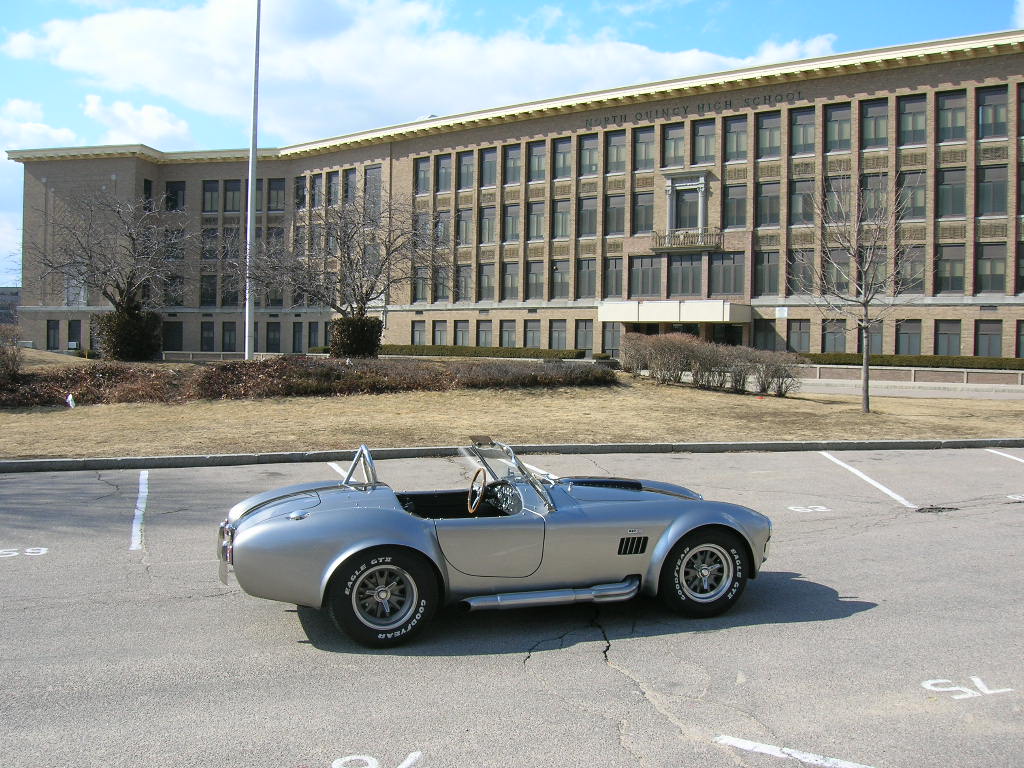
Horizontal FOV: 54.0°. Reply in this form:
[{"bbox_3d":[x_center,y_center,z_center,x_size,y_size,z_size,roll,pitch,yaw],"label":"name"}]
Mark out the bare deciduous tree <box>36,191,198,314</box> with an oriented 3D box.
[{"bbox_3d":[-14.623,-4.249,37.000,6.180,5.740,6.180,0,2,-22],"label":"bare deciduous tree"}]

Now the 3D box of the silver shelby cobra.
[{"bbox_3d":[-0.075,1.022,7.391,4.020,1.200,1.740,0,2,-19],"label":"silver shelby cobra"}]

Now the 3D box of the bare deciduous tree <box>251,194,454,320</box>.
[{"bbox_3d":[-6.301,-4.479,39.000,7.600,6.050,7.220,1,2,-9],"label":"bare deciduous tree"}]

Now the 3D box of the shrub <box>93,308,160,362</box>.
[{"bbox_3d":[-14.144,-1.803,37.000,2.540,1.950,2.540,0,2,-21],"label":"shrub"}]

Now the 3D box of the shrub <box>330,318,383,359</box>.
[{"bbox_3d":[-6.030,-1.803,39.000,2.130,1.630,2.130,1,2,-9],"label":"shrub"}]

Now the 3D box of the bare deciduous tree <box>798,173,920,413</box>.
[{"bbox_3d":[9.235,-2.417,26.500,3.430,6.310,3.430,2,2,19],"label":"bare deciduous tree"}]

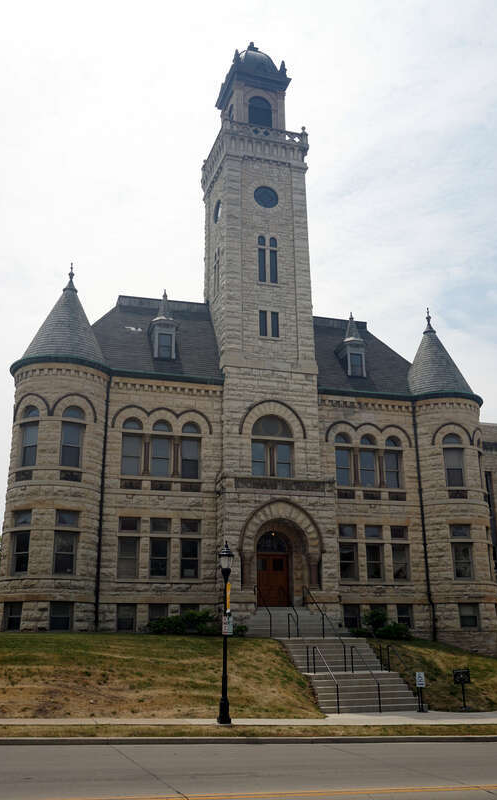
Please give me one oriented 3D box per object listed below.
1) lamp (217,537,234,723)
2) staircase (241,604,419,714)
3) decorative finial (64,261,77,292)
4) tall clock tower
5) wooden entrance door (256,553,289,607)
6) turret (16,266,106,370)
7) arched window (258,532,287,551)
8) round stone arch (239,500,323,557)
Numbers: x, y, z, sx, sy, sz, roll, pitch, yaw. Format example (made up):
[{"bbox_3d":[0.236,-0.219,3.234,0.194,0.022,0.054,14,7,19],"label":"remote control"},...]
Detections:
[{"bbox_3d":[-0.577,5.832,19.193,0.400,4.432,0.400,-1,-18,0],"label":"lamp"},{"bbox_3d":[2.470,9.020,26.833,4.750,3.420,5.900,5,-18,-16],"label":"staircase"},{"bbox_3d":[-7.830,-5.460,33.510,0.500,1.416,0.500,5,-18,-16],"label":"decorative finial"},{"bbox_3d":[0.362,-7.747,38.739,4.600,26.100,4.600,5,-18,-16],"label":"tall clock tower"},{"bbox_3d":[1.087,7.642,32.081,1.430,2.220,0.150,5,-18,-16],"label":"wooden entrance door"},{"bbox_3d":[-8.112,-3.516,34.062,4.550,5.700,4.550,5,-18,-16],"label":"turret"},{"bbox_3d":[1.084,6.126,32.558,1.398,0.911,0.150,5,-18,-16],"label":"arched window"},{"bbox_3d":[1.288,5.440,31.854,3.650,2.350,0.600,5,-18,-16],"label":"round stone arch"}]

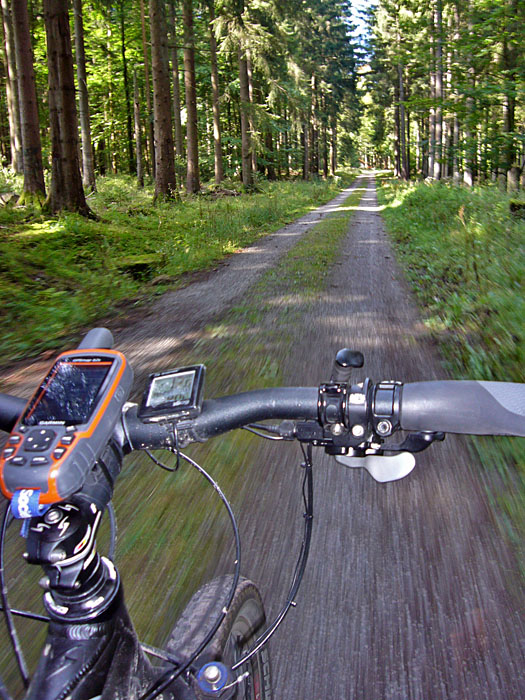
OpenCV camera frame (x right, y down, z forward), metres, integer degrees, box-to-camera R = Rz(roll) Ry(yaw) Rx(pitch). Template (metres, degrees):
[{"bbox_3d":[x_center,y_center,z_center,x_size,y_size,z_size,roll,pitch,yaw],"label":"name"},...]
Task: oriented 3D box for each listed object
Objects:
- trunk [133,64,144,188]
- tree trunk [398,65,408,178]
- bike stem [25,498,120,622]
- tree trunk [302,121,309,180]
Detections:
[{"bbox_3d":[-5.311,-9.127,23.311,0.230,4.767,0.230,-2,17,0],"label":"trunk"},{"bbox_3d":[9.840,-15.589,38.909,0.360,7.554,0.360,-2,17,0],"label":"tree trunk"},{"bbox_3d":[-0.131,0.142,0.404,0.050,0.090,0.078,1,36,10],"label":"bike stem"},{"bbox_3d":[2.973,-14.063,39.412,0.360,4.071,0.360,-2,17,0],"label":"tree trunk"}]

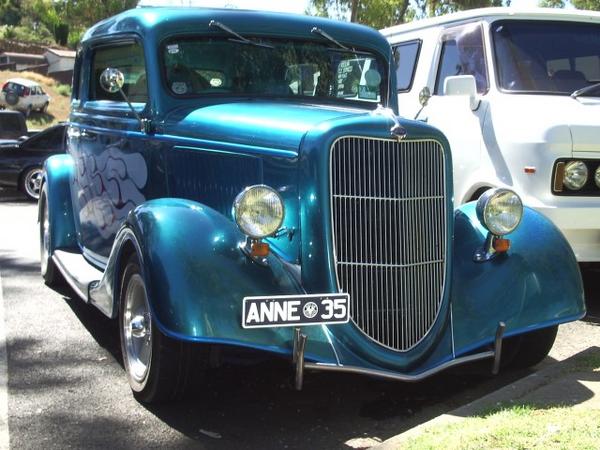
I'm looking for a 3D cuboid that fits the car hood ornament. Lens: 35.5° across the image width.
[{"bbox_3d":[0.314,-0.366,3.389,0.071,0.138,0.219,-1,5,-22],"label":"car hood ornament"}]

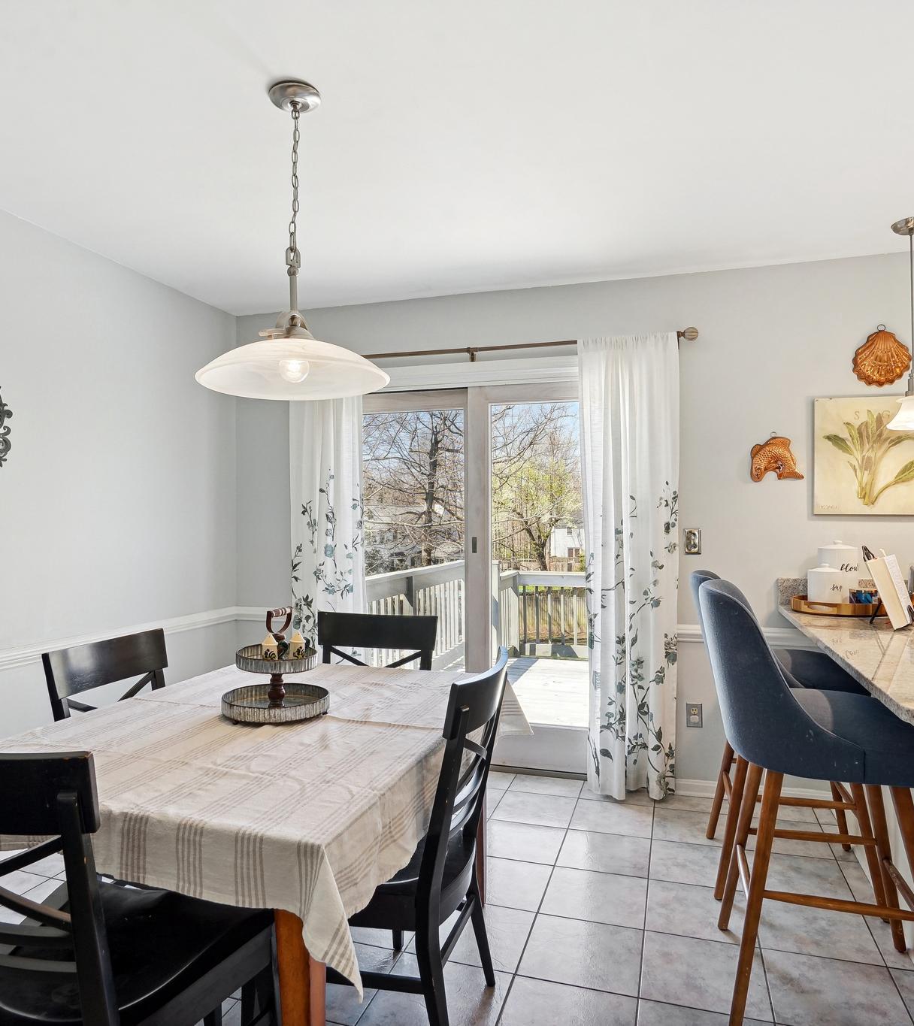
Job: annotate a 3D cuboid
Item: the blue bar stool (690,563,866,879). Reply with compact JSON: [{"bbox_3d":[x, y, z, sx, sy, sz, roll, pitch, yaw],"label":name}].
[{"bbox_3d":[1.161,0.758,2.489,0.610,1.090,0.540,0,-1,18],"label":"blue bar stool"}]

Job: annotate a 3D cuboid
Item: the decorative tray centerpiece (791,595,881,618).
[{"bbox_3d":[1.593,0.386,2.846,0.370,0.055,0.360,0,-1,18],"label":"decorative tray centerpiece"}]

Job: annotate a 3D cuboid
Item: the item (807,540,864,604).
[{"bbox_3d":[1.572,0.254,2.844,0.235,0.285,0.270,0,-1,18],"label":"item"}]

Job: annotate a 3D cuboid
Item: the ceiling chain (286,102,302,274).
[{"bbox_3d":[-0.431,-0.870,1.833,0.038,0.460,0.036,0,-1,18],"label":"ceiling chain"}]

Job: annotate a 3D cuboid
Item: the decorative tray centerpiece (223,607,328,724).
[{"bbox_3d":[-0.470,0.401,1.857,0.295,0.285,0.295,0,-1,0],"label":"decorative tray centerpiece"}]

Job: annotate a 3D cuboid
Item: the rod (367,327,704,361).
[{"bbox_3d":[0.058,-0.814,3.458,2.200,0.070,0.090,0,-1,18],"label":"rod"}]

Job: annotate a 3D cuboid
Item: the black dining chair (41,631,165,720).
[{"bbox_3d":[-0.819,0.844,1.991,0.490,0.920,0.490,0,-1,14],"label":"black dining chair"}]

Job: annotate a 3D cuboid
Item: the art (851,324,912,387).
[{"bbox_3d":[1.840,-0.684,2.966,0.230,0.270,0.050,0,-1,18],"label":"art"}]

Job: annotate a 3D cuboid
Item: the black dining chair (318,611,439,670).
[{"bbox_3d":[-0.356,0.836,2.370,0.490,0.910,0.540,0,-1,12],"label":"black dining chair"}]

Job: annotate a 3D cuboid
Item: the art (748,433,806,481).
[{"bbox_3d":[1.432,-0.248,3.059,0.220,0.213,0.050,0,-1,18],"label":"art"}]

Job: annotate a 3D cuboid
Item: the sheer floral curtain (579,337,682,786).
[{"bbox_3d":[0.812,0.239,3.212,0.470,2.140,0.120,0,-1,18],"label":"sheer floral curtain"}]

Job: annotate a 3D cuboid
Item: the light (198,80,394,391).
[{"bbox_3d":[-0.447,-0.758,1.878,0.507,0.800,0.507,0,-1,0],"label":"light"}]

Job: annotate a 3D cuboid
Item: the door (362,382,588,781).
[{"bbox_3d":[0.121,0.327,3.578,1.780,1.950,0.110,0,-1,18],"label":"door"}]

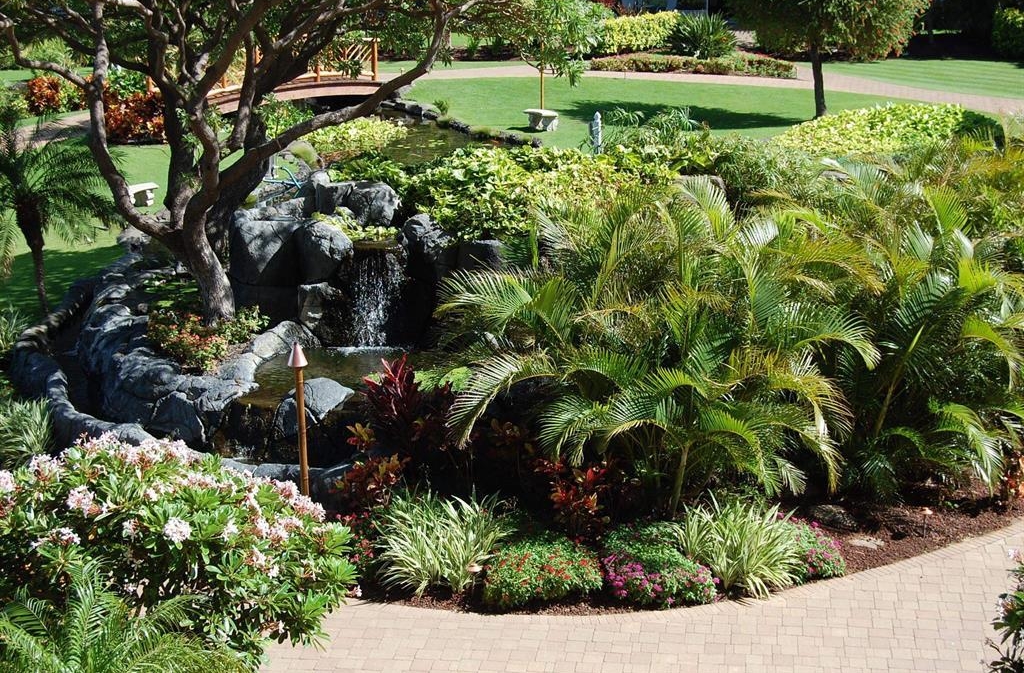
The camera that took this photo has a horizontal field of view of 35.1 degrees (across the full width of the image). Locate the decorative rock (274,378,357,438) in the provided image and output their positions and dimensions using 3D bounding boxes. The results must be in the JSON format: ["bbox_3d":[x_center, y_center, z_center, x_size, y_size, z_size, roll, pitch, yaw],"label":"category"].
[{"bbox_3d":[-2.563,0.917,20.900,1.040,0.550,0.750,-1,20,0],"label":"decorative rock"}]

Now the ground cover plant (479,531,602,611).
[{"bbox_3d":[0.310,2.290,16.300,1.200,0.520,1.020,0,19,1],"label":"ground cover plant"}]

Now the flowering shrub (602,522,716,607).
[{"bbox_3d":[1.622,2.518,17.800,1.250,0.500,1.050,-1,20,0],"label":"flowering shrub"}]

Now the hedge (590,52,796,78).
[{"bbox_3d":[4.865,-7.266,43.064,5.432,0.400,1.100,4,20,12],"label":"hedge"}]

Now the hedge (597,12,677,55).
[{"bbox_3d":[3.140,-7.607,40.500,2.100,0.900,1.100,6,21,19],"label":"hedge"}]

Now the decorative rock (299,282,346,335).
[{"bbox_3d":[-2.728,-0.403,23.300,0.660,0.650,0.500,-1,20,0],"label":"decorative rock"}]

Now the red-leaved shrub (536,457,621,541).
[{"bbox_3d":[0.700,1.750,17.400,0.920,0.880,0.850,1,19,2],"label":"red-leaved shrub"}]

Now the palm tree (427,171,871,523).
[{"bbox_3d":[1.600,0.100,17.800,4.800,3.600,3.900,2,19,5],"label":"palm tree"}]

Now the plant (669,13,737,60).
[{"bbox_3d":[5.240,-8.250,44.500,1.900,1.300,1.800,2,19,6],"label":"plant"}]

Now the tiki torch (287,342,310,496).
[{"bbox_3d":[-2.459,1.103,19.000,0.235,2.300,0.235,-1,20,0],"label":"tiki torch"}]

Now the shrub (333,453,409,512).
[{"bbox_3d":[-1.696,1.798,19.400,0.900,0.650,0.750,-1,20,0],"label":"shrub"}]

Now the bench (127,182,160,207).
[{"bbox_3d":[-6.963,-2.667,30.500,0.350,0.380,0.850,16,26,39],"label":"bench"}]

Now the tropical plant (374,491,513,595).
[{"bbox_3d":[-0.766,2.337,18.100,1.500,0.680,1.150,-1,20,0],"label":"tropical plant"}]

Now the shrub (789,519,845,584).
[{"bbox_3d":[3.120,2.170,16.720,0.680,0.480,0.720,4,20,11],"label":"shrub"}]

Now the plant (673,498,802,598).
[{"bbox_3d":[2.260,2.090,16.350,1.300,0.850,1.150,3,19,8],"label":"plant"}]

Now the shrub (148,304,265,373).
[{"bbox_3d":[-3.930,-0.050,20.850,1.550,0.560,1.250,-4,20,-11],"label":"shrub"}]

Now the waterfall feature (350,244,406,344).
[{"bbox_3d":[-1.897,-0.597,23.000,0.800,1.500,0.450,-1,20,0],"label":"waterfall feature"}]

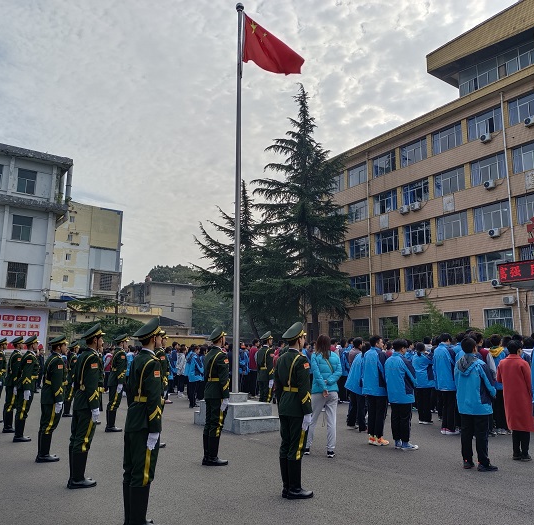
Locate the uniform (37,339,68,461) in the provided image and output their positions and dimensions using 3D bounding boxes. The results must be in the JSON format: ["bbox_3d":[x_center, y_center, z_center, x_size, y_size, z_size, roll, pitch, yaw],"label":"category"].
[{"bbox_3d":[-3.110,1.959,7.338,0.330,1.752,0.490,7,-12,-34],"label":"uniform"}]

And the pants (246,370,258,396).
[{"bbox_3d":[-0.462,3.855,16.107,0.280,0.840,0.380,7,-12,-34],"label":"pants"}]

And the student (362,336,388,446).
[{"bbox_3d":[1.832,2.146,8.574,0.360,1.781,0.500,6,-12,-31],"label":"student"}]

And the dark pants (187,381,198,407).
[{"bbox_3d":[-2.081,3.660,14.177,0.240,0.740,0.340,7,-12,-34],"label":"dark pants"}]

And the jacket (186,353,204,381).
[{"bbox_3d":[-2.037,2.957,14.303,0.320,0.830,0.480,7,-12,-34],"label":"jacket"}]

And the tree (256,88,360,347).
[{"bbox_3d":[2.620,-2.546,32.967,7.000,19.654,7.000,0,-10,0],"label":"tree"}]

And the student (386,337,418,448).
[{"bbox_3d":[2.178,2.116,8.245,0.340,1.725,0.490,7,-12,-33],"label":"student"}]

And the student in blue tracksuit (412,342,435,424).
[{"bbox_3d":[3.417,2.616,11.045,0.360,1.714,0.480,6,-12,-32],"label":"student in blue tracksuit"}]

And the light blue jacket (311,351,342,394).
[{"bbox_3d":[0.906,1.685,7.694,0.500,0.654,0.320,-3,-10,17],"label":"light blue jacket"}]

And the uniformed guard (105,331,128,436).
[{"bbox_3d":[-2.919,2.314,9.815,0.330,1.854,0.490,7,-12,-34],"label":"uniformed guard"}]

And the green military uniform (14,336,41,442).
[{"bbox_3d":[-4.197,2.196,8.839,0.330,1.785,0.490,7,-12,-34],"label":"green military uniform"}]

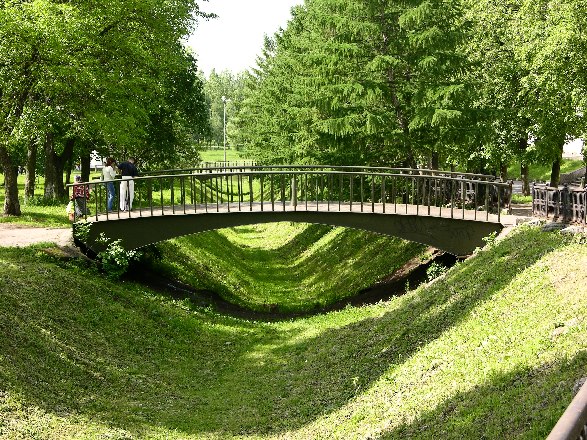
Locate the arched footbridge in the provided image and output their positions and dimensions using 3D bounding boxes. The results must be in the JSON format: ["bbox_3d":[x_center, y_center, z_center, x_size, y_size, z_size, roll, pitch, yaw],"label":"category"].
[{"bbox_3d":[-0.072,-0.375,43.962,12.450,2.344,4.516,0,4,3],"label":"arched footbridge"}]

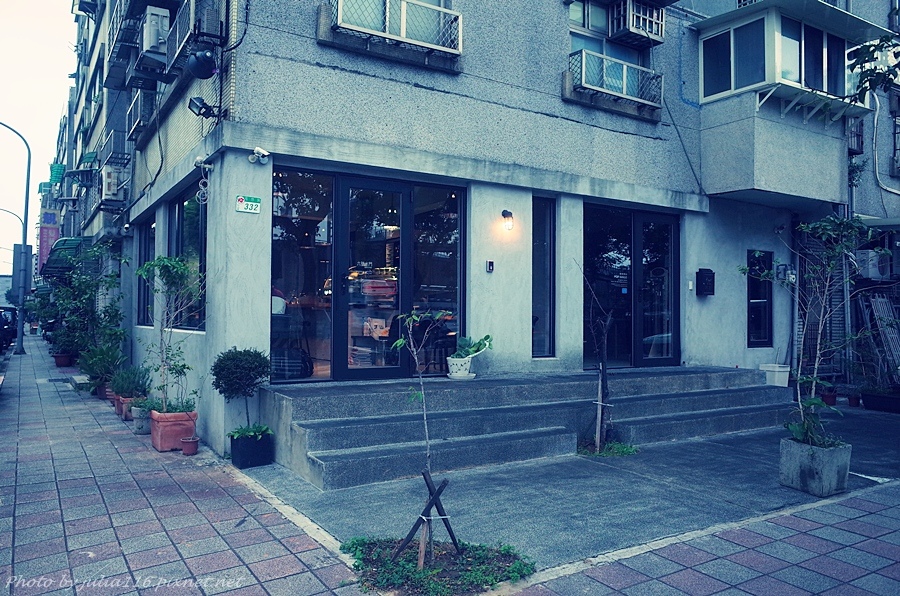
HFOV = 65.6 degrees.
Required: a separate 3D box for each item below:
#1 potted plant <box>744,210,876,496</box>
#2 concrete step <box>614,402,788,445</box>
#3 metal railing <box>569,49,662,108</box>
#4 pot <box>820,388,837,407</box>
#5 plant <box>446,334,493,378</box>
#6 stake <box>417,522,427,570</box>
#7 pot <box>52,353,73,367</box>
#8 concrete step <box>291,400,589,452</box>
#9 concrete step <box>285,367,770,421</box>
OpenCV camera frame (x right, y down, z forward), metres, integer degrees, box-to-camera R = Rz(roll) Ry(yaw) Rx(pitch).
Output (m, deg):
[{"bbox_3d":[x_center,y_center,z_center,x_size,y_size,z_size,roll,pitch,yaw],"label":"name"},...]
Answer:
[{"bbox_3d":[3.015,0.438,5.838,0.870,2.269,0.870,1,-1,-31],"label":"potted plant"},{"bbox_3d":[3.320,1.510,8.473,3.480,0.222,0.406,1,-1,-31],"label":"concrete step"},{"bbox_3d":[2.477,-3.210,10.303,1.620,0.500,0.300,1,-2,-32],"label":"metal railing"},{"bbox_3d":[6.232,1.638,11.500,0.260,0.280,0.260,0,-2,28],"label":"pot"},{"bbox_3d":[0.241,0.733,8.772,0.540,0.536,0.380,1,-2,-32],"label":"plant"},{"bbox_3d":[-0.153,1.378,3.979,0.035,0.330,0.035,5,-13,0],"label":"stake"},{"bbox_3d":[-9.716,1.543,17.585,0.507,0.348,0.507,1,-1,-31],"label":"pot"},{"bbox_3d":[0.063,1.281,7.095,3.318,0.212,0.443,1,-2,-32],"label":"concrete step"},{"bbox_3d":[1.255,1.086,8.553,6.931,0.212,1.058,1,-1,-31],"label":"concrete step"}]

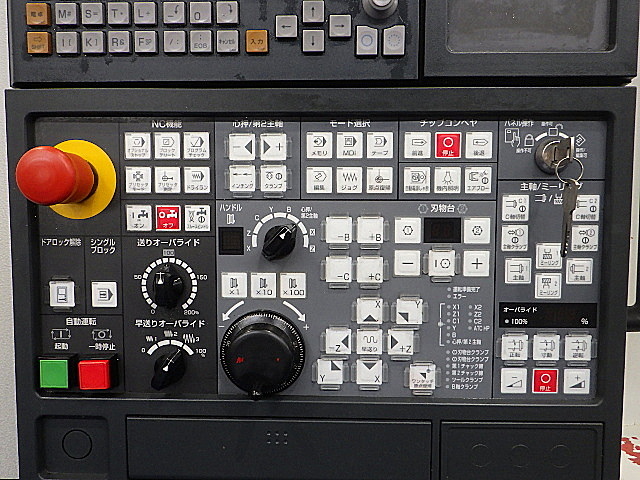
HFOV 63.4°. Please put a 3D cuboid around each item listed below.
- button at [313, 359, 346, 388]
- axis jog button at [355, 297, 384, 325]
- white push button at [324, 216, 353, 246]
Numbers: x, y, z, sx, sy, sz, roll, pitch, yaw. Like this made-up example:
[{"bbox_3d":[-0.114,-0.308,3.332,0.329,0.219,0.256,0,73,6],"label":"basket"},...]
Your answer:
[{"bbox_3d":[0.008,0.100,0.397,0.019,0.019,0.008,0,3,2],"label":"button"},{"bbox_3d":[0.037,0.053,0.386,0.019,0.019,0.006,0,4,1],"label":"axis jog button"},{"bbox_3d":[0.014,-0.007,0.384,0.019,0.019,0.006,0,3,2],"label":"white push button"}]

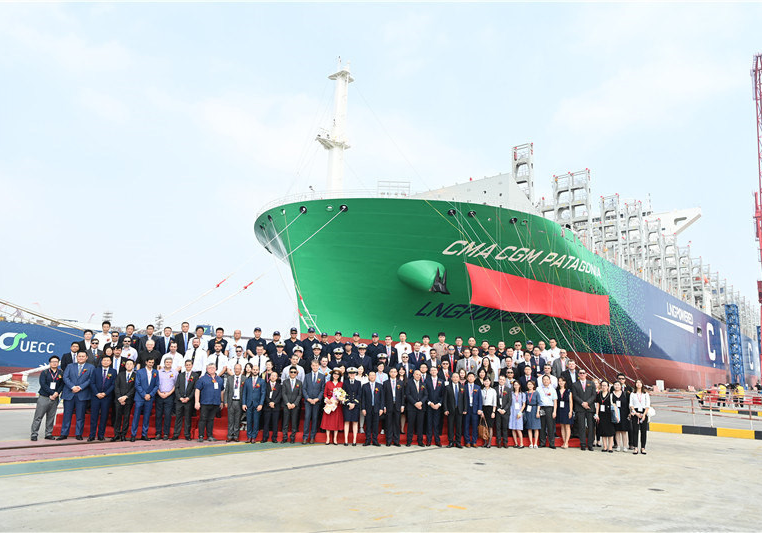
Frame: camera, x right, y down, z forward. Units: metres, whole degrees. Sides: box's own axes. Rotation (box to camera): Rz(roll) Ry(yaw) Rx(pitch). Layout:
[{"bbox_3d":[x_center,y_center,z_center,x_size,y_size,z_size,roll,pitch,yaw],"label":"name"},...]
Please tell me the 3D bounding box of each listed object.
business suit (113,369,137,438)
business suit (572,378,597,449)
[{"bbox_3d":[-5.867,3.144,12.192,0.480,1.450,0.290,5,-13,-14],"label":"business suit"},{"bbox_3d":[4.840,3.489,12.650,0.580,1.606,0.350,0,-11,8],"label":"business suit"}]

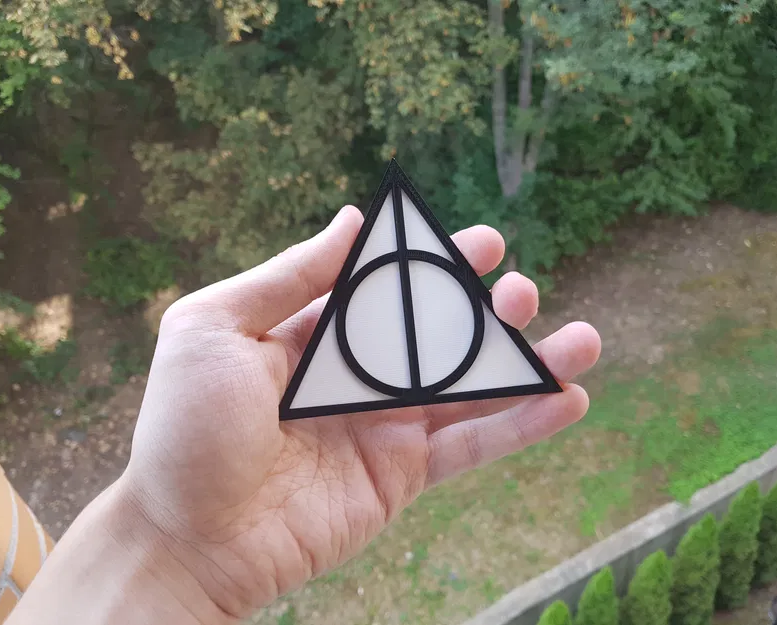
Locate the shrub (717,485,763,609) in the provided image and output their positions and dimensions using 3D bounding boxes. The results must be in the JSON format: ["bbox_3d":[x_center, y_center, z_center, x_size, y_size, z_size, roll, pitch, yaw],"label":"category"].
[{"bbox_3d":[3.519,2.294,6.193,0.430,1.448,0.430,11,24,32],"label":"shrub"}]

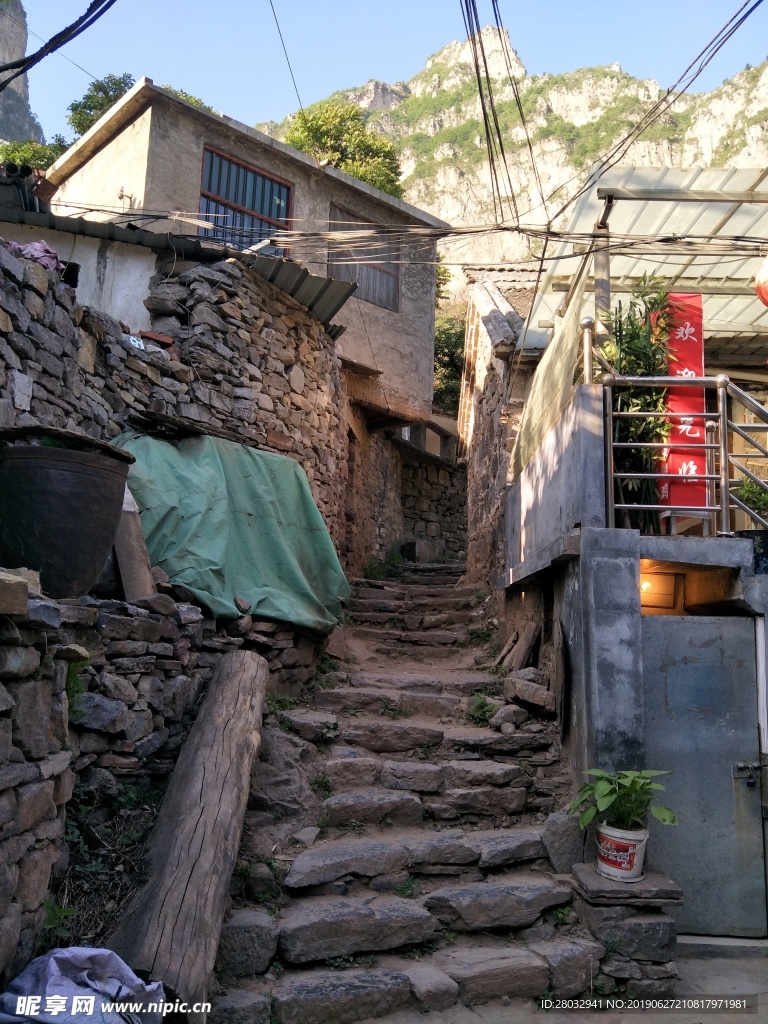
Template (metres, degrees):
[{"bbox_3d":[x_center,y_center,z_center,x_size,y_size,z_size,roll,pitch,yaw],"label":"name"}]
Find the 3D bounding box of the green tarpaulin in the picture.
[{"bbox_3d":[-0.957,0.169,5.087,0.570,1.387,1.949,-3,-8,35],"label":"green tarpaulin"}]

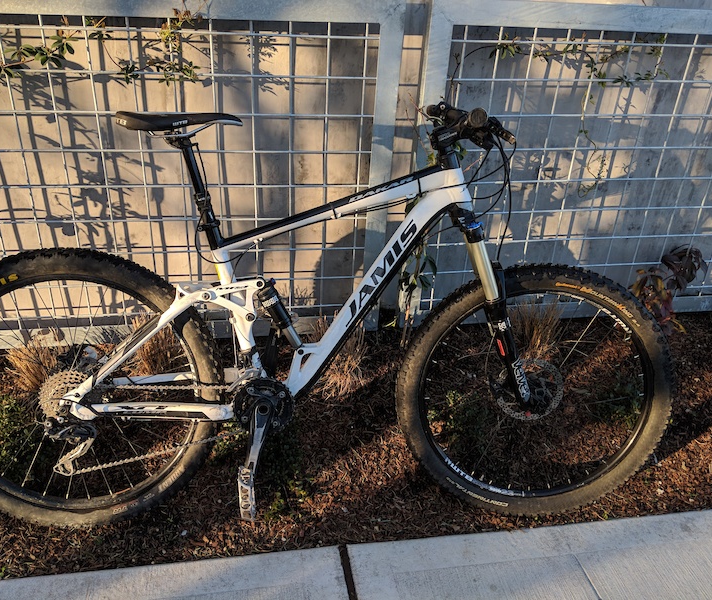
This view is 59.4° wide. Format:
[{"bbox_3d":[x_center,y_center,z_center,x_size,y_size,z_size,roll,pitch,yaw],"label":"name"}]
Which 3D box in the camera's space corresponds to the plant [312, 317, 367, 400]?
[{"bbox_3d":[-0.050,0.196,2.095,0.190,0.230,0.170,-2,29,-10],"label":"plant"}]

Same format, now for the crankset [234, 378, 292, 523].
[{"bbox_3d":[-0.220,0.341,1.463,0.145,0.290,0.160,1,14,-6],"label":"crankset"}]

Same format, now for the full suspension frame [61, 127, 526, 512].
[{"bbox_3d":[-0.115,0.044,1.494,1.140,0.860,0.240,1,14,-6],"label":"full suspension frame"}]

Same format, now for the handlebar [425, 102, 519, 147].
[{"bbox_3d":[0.244,-0.419,1.454,0.125,0.095,0.710,3,18,-2],"label":"handlebar"}]

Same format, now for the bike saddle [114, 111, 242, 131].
[{"bbox_3d":[-0.389,-0.389,1.380,0.277,0.060,0.140,1,14,-6],"label":"bike saddle"}]

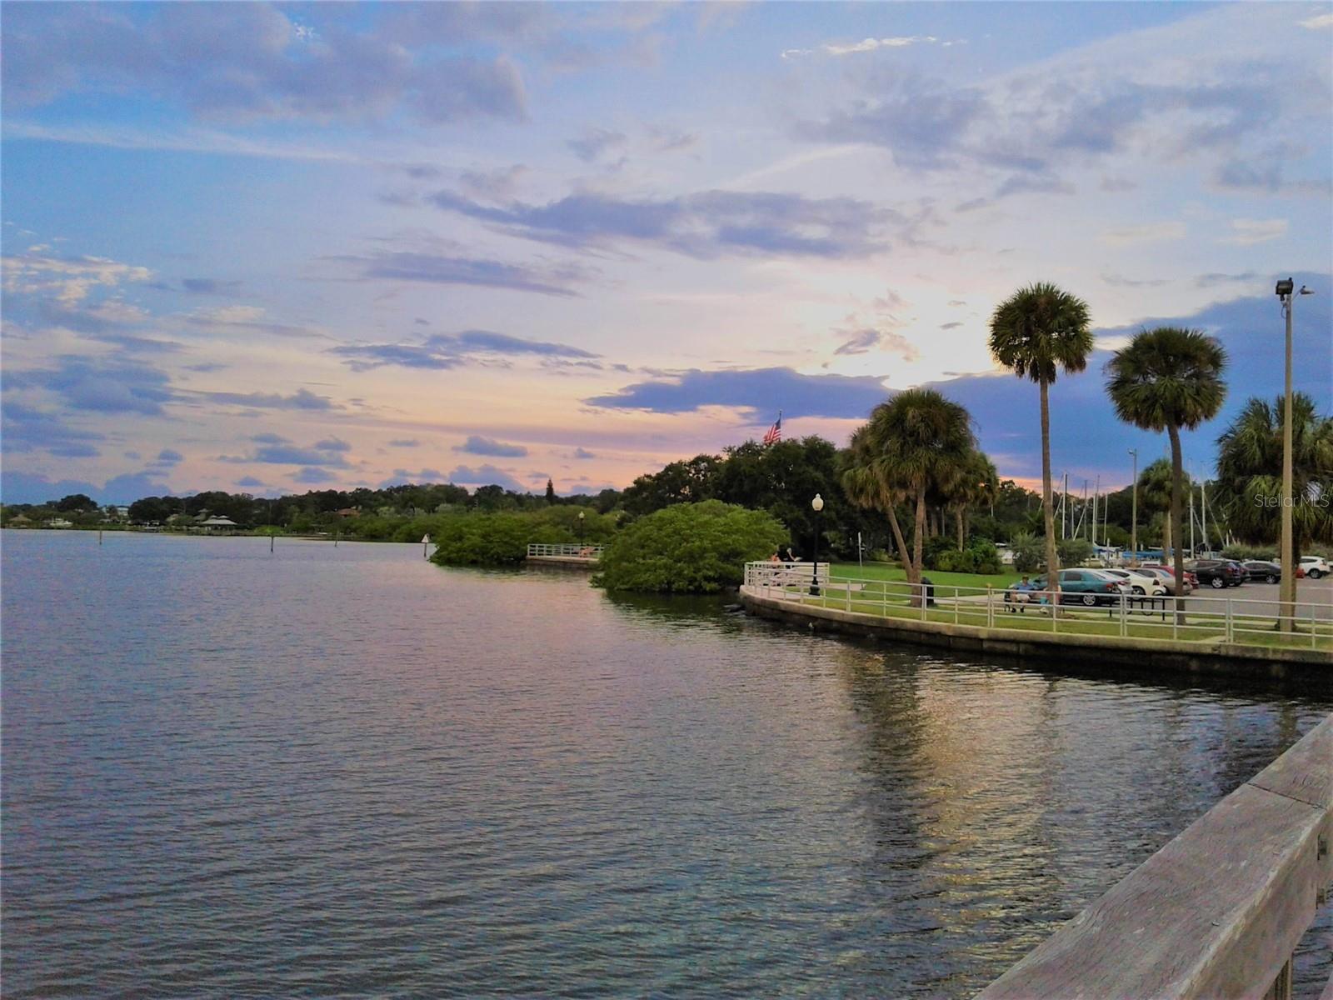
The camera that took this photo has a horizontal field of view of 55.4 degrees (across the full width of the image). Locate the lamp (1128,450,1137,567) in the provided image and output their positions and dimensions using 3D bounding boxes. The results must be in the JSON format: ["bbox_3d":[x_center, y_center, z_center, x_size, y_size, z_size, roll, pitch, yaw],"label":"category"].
[{"bbox_3d":[35.006,0.954,95.125,0.750,9.400,0.300,1,-2,0],"label":"lamp"}]

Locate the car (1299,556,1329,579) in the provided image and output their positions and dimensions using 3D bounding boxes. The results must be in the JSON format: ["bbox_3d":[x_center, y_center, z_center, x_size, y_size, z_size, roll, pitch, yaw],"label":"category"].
[{"bbox_3d":[48.316,5.105,96.622,1.850,1.680,4.570,2,-2,-42],"label":"car"}]

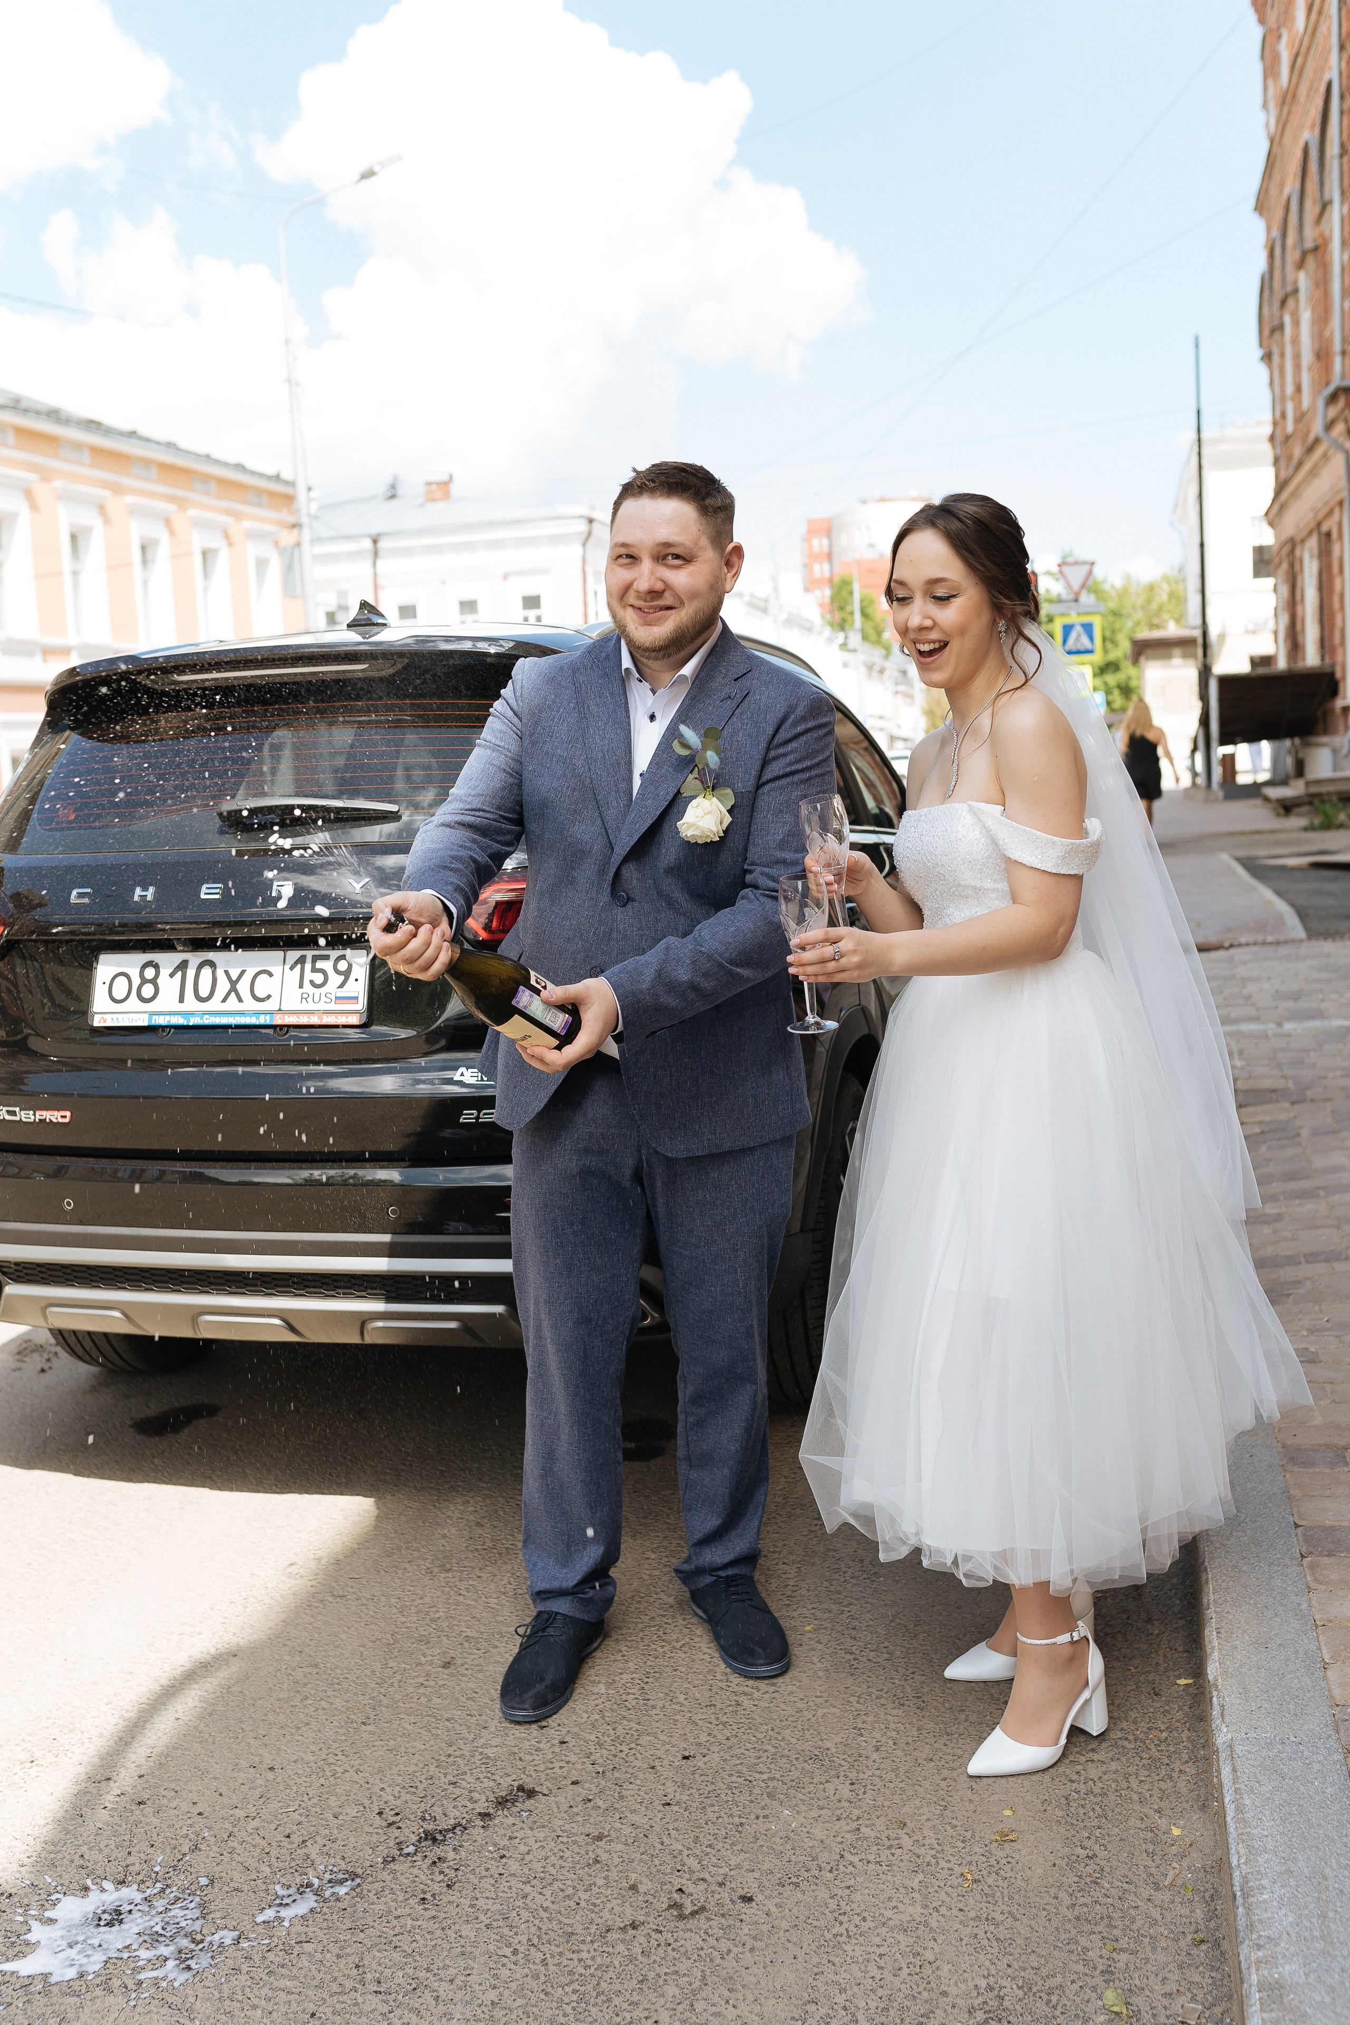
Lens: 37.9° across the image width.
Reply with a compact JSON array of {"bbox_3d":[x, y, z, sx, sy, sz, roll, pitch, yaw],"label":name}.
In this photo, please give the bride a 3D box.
[{"bbox_3d":[0.505,0.123,2.720,0.740,1.690,0.640,-6,7,-31],"label":"bride"}]

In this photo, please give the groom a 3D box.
[{"bbox_3d":[-0.081,0.100,2.800,0.620,1.770,0.500,-1,6,15],"label":"groom"}]

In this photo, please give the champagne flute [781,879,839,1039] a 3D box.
[{"bbox_3d":[0.175,-0.075,2.570,0.067,0.214,0.067,-4,11,0],"label":"champagne flute"}]

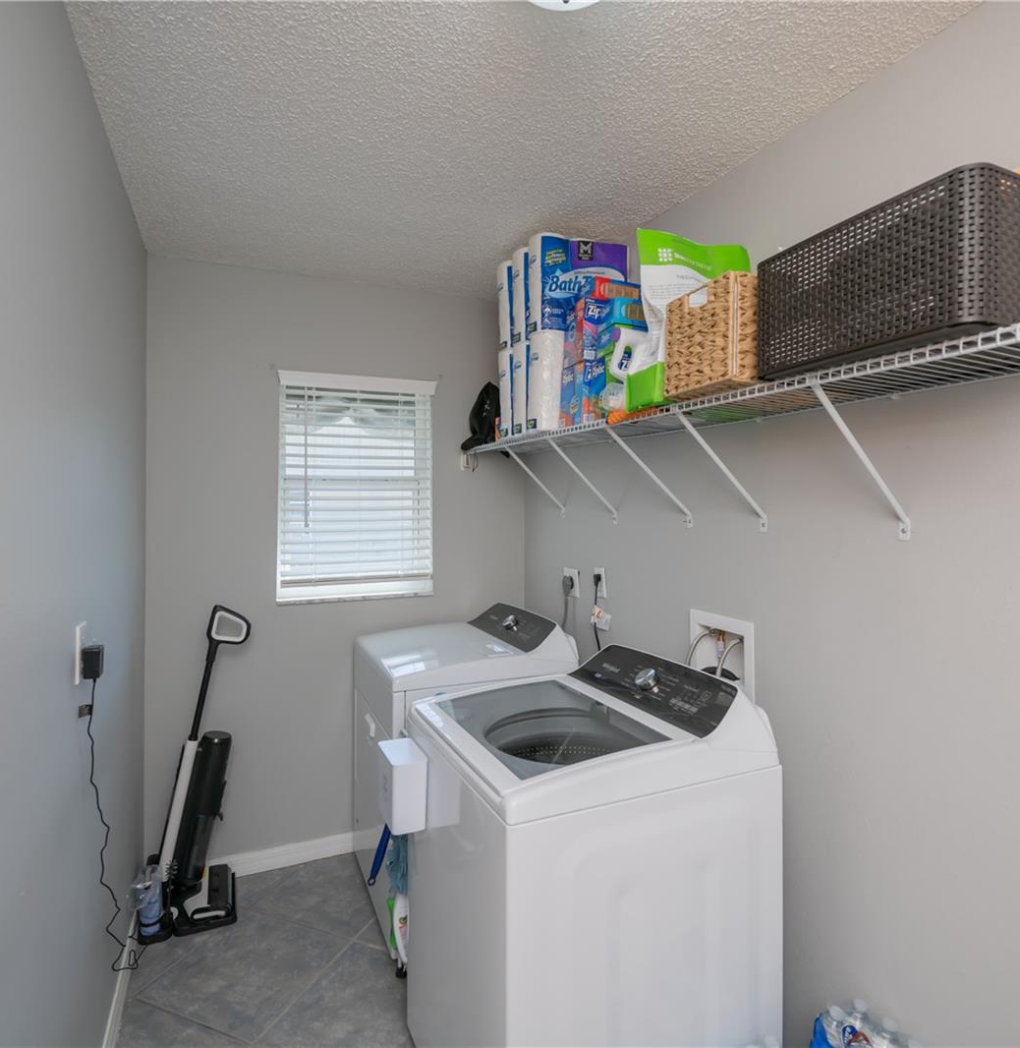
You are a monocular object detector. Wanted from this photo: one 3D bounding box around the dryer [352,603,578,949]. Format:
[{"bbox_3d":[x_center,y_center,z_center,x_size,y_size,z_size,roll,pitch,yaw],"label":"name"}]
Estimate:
[{"bbox_3d":[-0.214,0.902,2.455,0.713,1.079,0.682,0,1,-25],"label":"dryer"}]

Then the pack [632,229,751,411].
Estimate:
[{"bbox_3d":[0.470,-0.498,1.548,0.346,0.418,0.157,0,1,-25],"label":"pack"}]

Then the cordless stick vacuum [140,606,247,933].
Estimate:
[{"bbox_3d":[-1.153,0.872,2.266,0.359,1.133,0.273,0,1,-25],"label":"cordless stick vacuum"}]

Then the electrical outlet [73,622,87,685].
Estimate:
[{"bbox_3d":[-0.901,0.270,1.284,0.008,0.117,0.072,0,1,-25],"label":"electrical outlet"}]

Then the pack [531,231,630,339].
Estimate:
[{"bbox_3d":[0.224,-0.790,2.052,0.343,0.311,0.119,0,1,-25],"label":"pack"}]

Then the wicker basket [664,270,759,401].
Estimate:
[{"bbox_3d":[0.547,-0.389,1.356,0.343,0.209,0.202,0,1,-25],"label":"wicker basket"}]

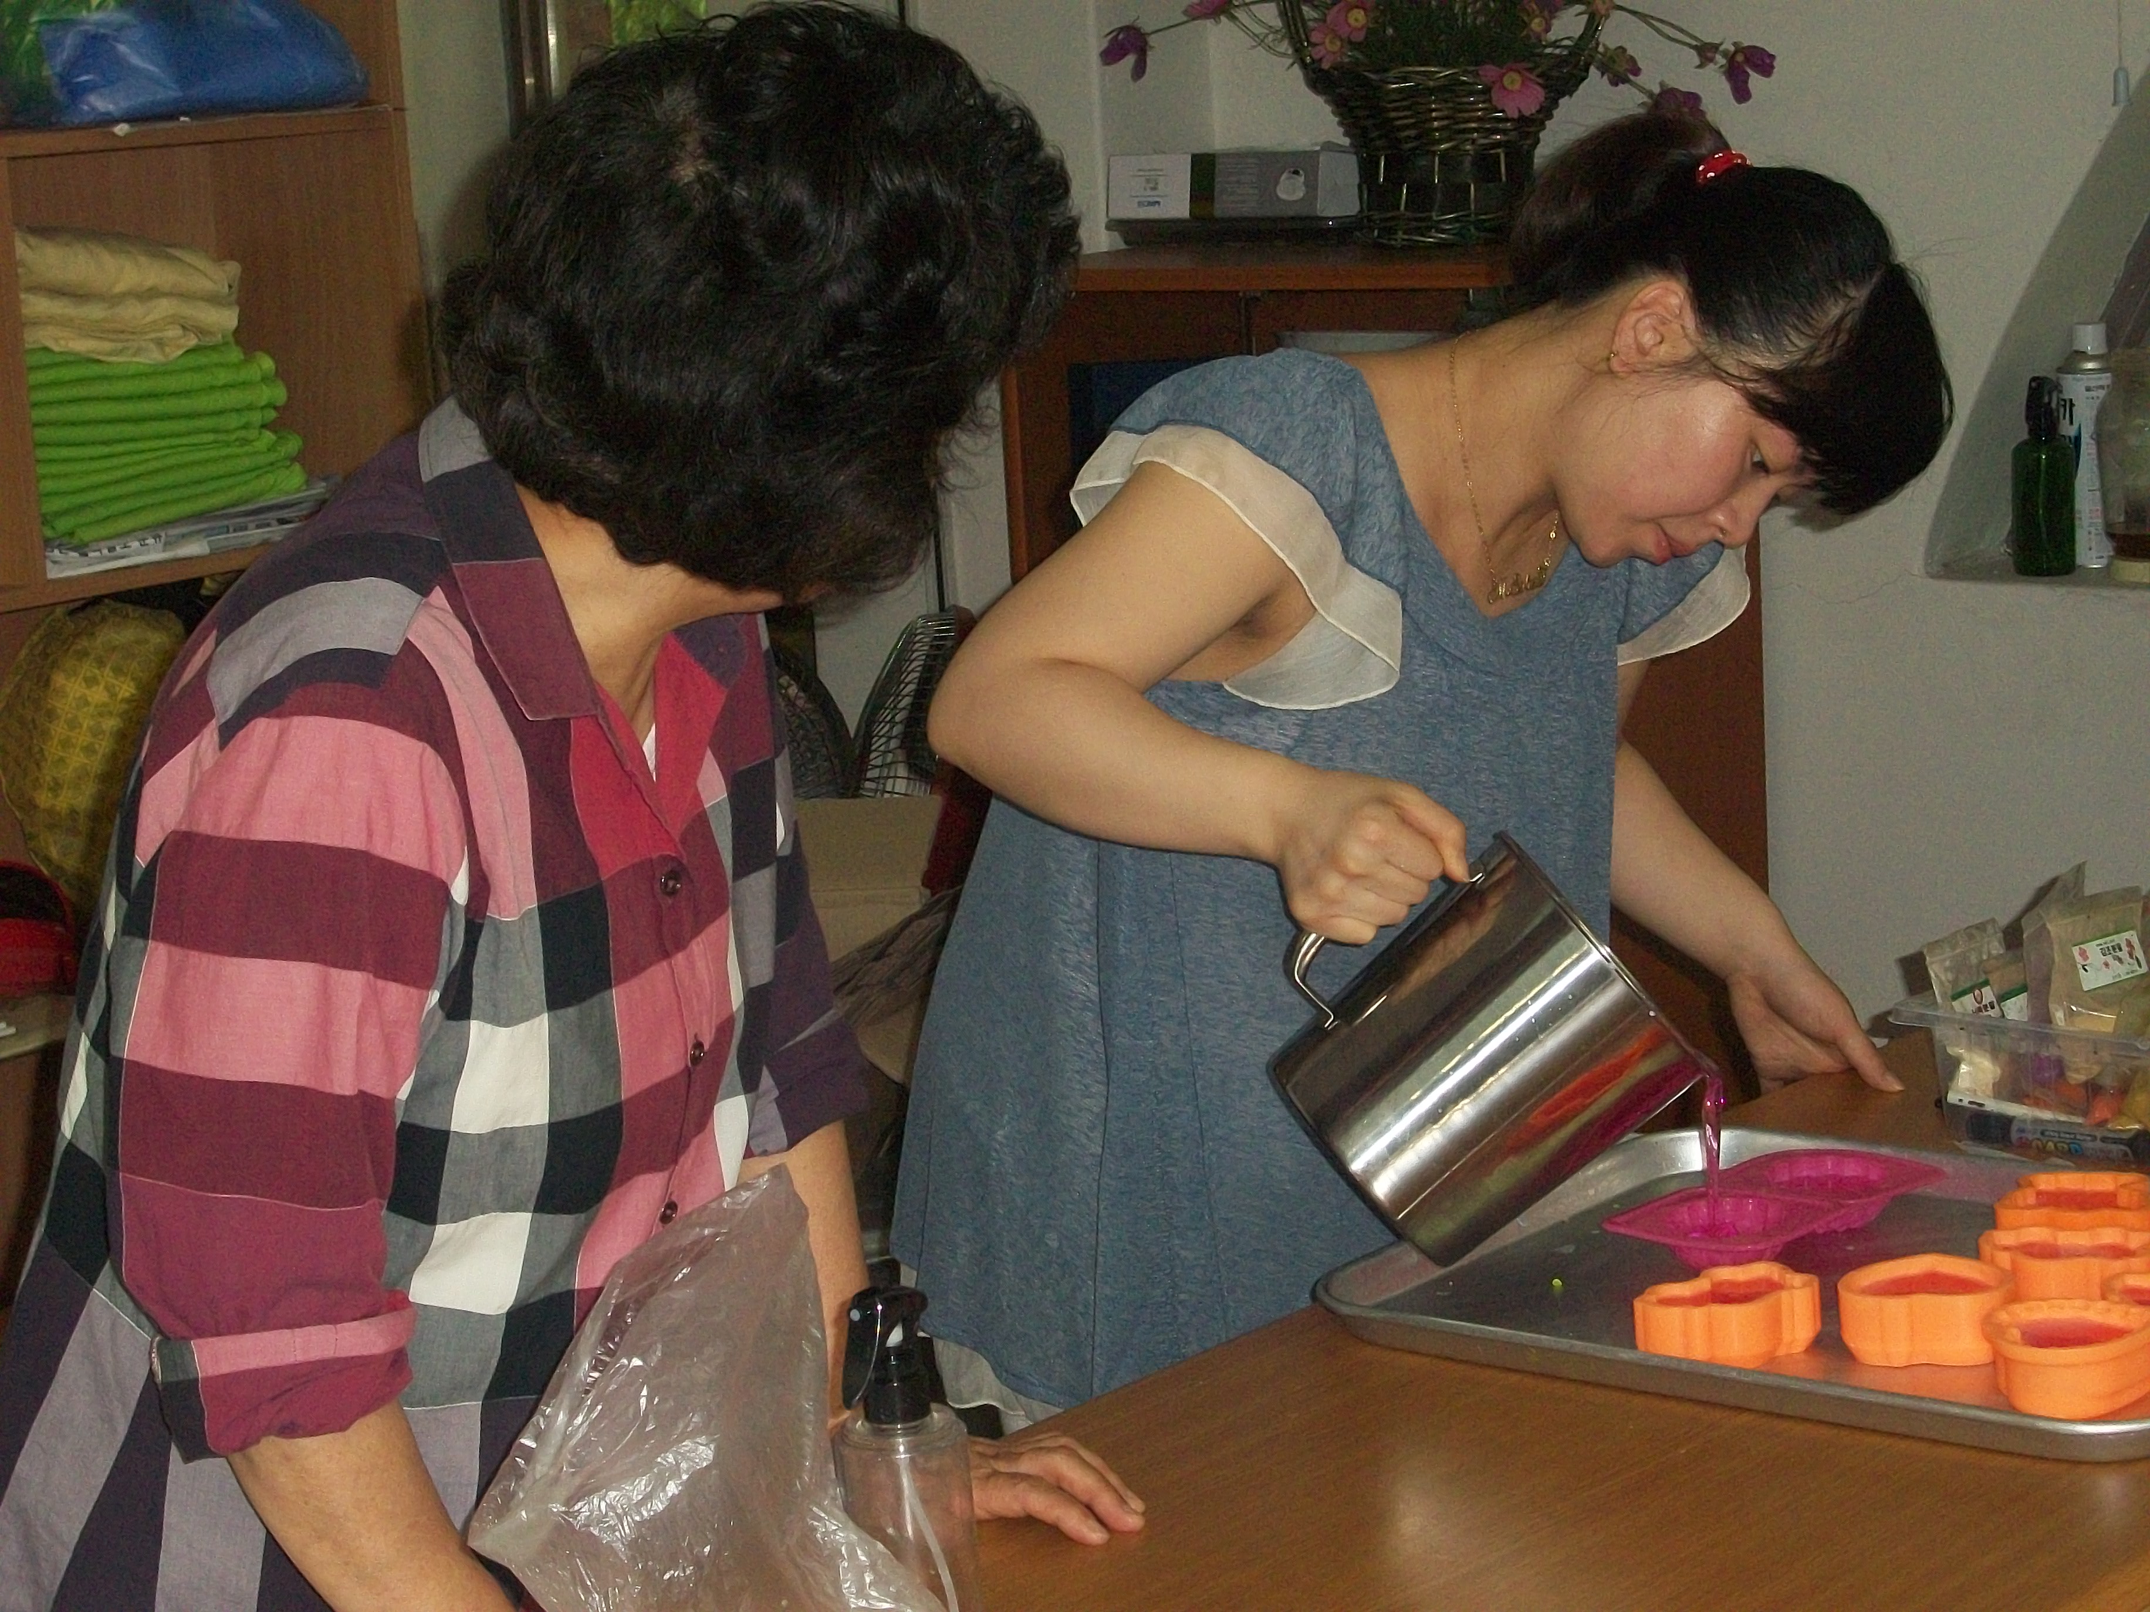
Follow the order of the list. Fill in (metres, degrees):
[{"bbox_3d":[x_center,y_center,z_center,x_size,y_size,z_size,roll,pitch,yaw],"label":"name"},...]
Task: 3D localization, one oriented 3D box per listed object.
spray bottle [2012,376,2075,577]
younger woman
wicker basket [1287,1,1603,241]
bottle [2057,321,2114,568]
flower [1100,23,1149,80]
[{"bbox_3d":[0.867,-0.297,3.780,0.057,0.177,0.055,-13,14,-43],"label":"spray bottle"},{"bbox_3d":[0.234,0.276,2.470,0.600,1.360,0.680,6,13,41],"label":"younger woman"},{"bbox_3d":[0.333,-0.724,3.915,0.305,0.400,0.250,-2,10,6],"label":"wicker basket"},{"bbox_3d":[0.920,-0.331,3.850,0.051,0.223,0.051,5,13,36],"label":"bottle"},{"bbox_3d":[0.047,-0.703,3.930,0.047,0.053,0.045,5,13,36],"label":"flower"}]

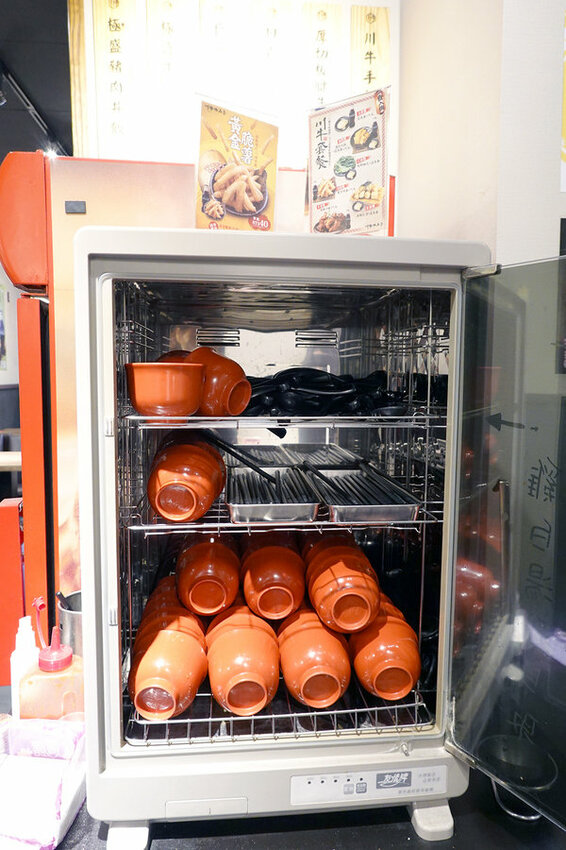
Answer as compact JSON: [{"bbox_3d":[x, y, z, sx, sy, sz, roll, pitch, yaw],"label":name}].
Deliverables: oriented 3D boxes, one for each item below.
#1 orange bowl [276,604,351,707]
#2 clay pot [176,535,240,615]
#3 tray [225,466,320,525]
[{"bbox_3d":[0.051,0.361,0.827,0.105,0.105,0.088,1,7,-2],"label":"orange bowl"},{"bbox_3d":[-0.115,0.248,0.871,0.100,0.100,0.078,0,7,-7],"label":"clay pot"},{"bbox_3d":[-0.026,0.102,0.868,0.124,0.028,0.283,0,6,-6],"label":"tray"}]

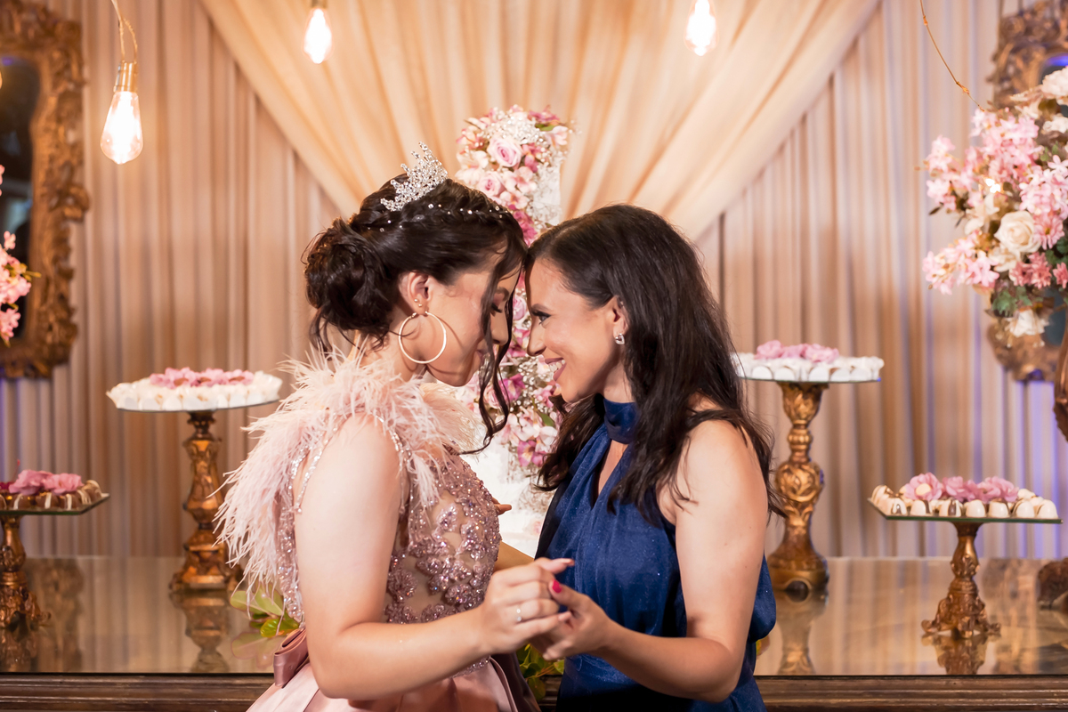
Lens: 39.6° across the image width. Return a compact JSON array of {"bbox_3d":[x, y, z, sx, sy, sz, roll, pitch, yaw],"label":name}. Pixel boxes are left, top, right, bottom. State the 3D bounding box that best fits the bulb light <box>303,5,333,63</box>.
[{"bbox_3d":[-0.432,-0.645,2.970,0.063,0.122,0.063,0,4,0],"label":"bulb light"}]

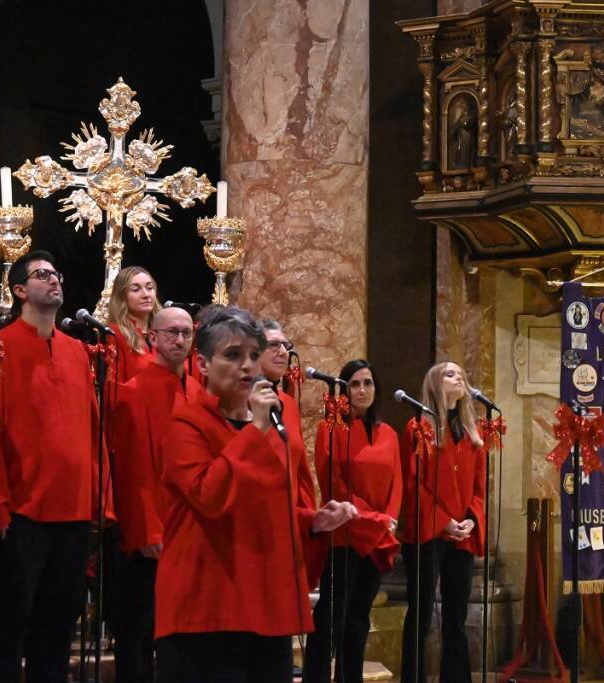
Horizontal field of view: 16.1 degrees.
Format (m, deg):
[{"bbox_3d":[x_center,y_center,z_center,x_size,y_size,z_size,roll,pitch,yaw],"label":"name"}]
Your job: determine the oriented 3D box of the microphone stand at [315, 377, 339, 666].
[{"bbox_3d":[0.106,0.903,8.467,0.280,1.520,0.280,-2,-3,45],"label":"microphone stand"}]

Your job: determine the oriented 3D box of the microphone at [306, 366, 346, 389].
[{"bbox_3d":[0.094,0.152,9.150,0.190,0.050,0.050,13,6,34],"label":"microphone"}]

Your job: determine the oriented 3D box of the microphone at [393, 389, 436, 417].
[{"bbox_3d":[0.489,0.273,9.400,0.190,0.050,0.050,30,12,26],"label":"microphone"}]

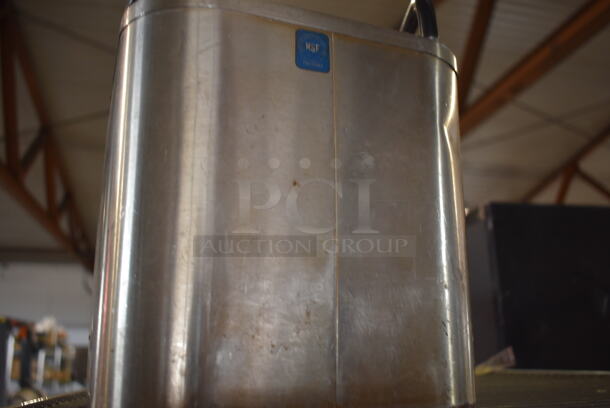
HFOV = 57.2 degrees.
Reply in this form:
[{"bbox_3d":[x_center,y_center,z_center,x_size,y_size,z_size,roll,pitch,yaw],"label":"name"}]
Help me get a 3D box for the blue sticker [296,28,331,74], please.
[{"bbox_3d":[0.005,-0.103,0.380,0.025,0.028,0.002,4,-12,-22],"label":"blue sticker"}]

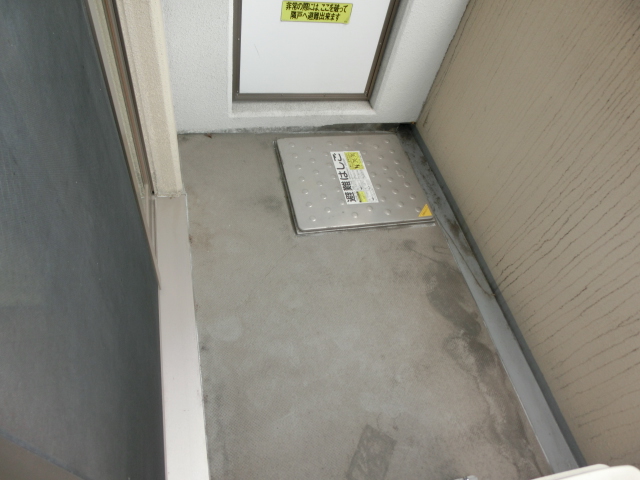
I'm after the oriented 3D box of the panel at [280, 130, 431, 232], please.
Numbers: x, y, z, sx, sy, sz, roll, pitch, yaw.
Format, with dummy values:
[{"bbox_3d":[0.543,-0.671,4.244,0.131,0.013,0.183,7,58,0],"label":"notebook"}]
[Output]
[{"bbox_3d":[0.167,-0.304,2.240,0.679,0.030,0.604,-5,56,-15],"label":"panel"}]

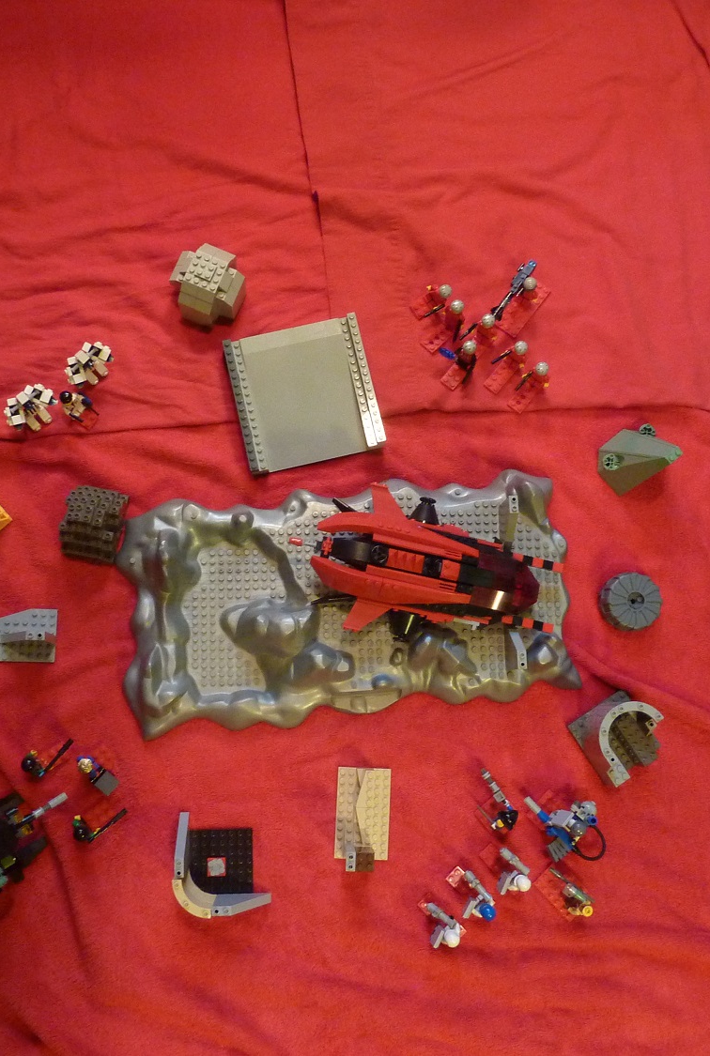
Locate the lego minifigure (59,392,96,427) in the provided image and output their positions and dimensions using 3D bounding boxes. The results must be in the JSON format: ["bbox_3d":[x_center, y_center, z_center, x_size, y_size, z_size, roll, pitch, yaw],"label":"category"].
[{"bbox_3d":[-0.258,-0.114,0.948,0.030,0.045,0.028,42,82,5],"label":"lego minifigure"}]

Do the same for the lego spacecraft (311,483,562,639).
[{"bbox_3d":[0.075,0.037,0.911,0.221,0.055,0.131,12,81,1],"label":"lego spacecraft"}]

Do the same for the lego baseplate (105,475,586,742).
[{"bbox_3d":[-0.004,0.064,0.929,0.425,0.056,0.240,-1,79,-5],"label":"lego baseplate"}]

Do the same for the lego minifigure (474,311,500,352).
[{"bbox_3d":[0.128,-0.192,0.995,0.024,0.043,0.019,34,78,3],"label":"lego minifigure"}]

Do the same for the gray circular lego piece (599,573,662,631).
[{"bbox_3d":[0.254,0.068,0.939,0.054,0.030,0.054,0,81,-1],"label":"gray circular lego piece"}]

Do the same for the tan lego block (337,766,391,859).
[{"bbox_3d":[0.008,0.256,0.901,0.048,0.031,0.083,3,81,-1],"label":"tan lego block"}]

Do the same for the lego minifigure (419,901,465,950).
[{"bbox_3d":[0.075,0.345,0.880,0.037,0.046,0.030,41,82,5],"label":"lego minifigure"}]

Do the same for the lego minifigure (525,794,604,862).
[{"bbox_3d":[0.186,0.264,0.907,0.077,0.046,0.052,43,79,4],"label":"lego minifigure"}]

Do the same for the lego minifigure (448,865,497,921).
[{"bbox_3d":[0.100,0.325,0.890,0.044,0.047,0.032,44,79,5],"label":"lego minifigure"}]

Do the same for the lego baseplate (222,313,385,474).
[{"bbox_3d":[-0.047,-0.127,0.962,0.128,0.023,0.128,-13,81,-3],"label":"lego baseplate"}]

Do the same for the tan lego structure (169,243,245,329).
[{"bbox_3d":[-0.140,-0.231,0.973,0.064,0.063,0.064,23,78,0],"label":"tan lego structure"}]

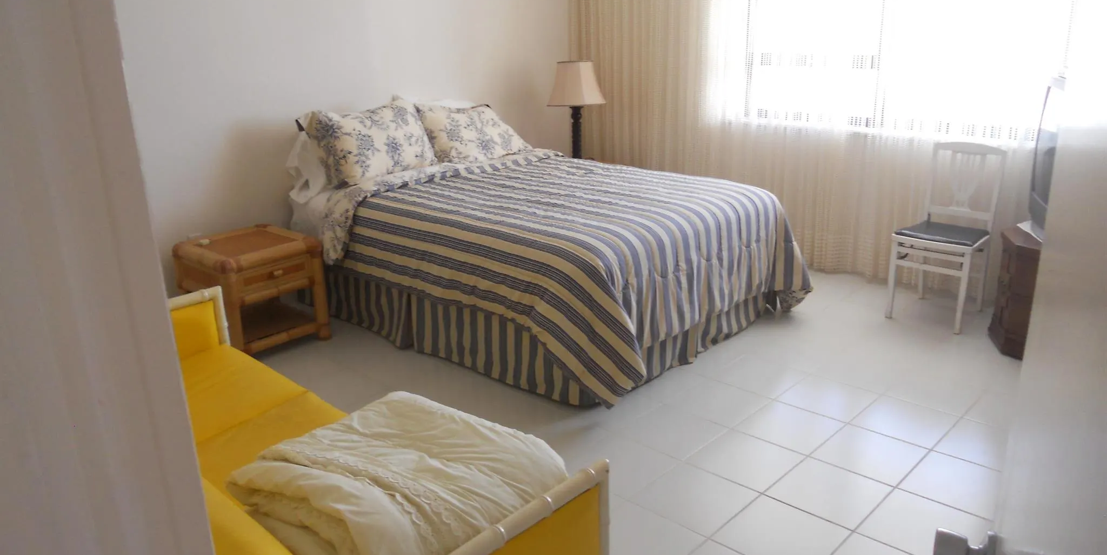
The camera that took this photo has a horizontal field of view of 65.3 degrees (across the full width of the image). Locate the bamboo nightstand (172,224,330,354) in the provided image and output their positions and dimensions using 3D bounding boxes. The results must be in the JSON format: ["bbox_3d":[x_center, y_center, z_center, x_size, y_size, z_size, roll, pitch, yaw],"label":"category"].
[{"bbox_3d":[-1.525,0.071,4.403,0.483,0.496,0.493,15,25,41],"label":"bamboo nightstand"}]

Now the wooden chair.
[{"bbox_3d":[1.983,-0.214,4.357,0.386,0.866,0.466,15,25,41],"label":"wooden chair"}]

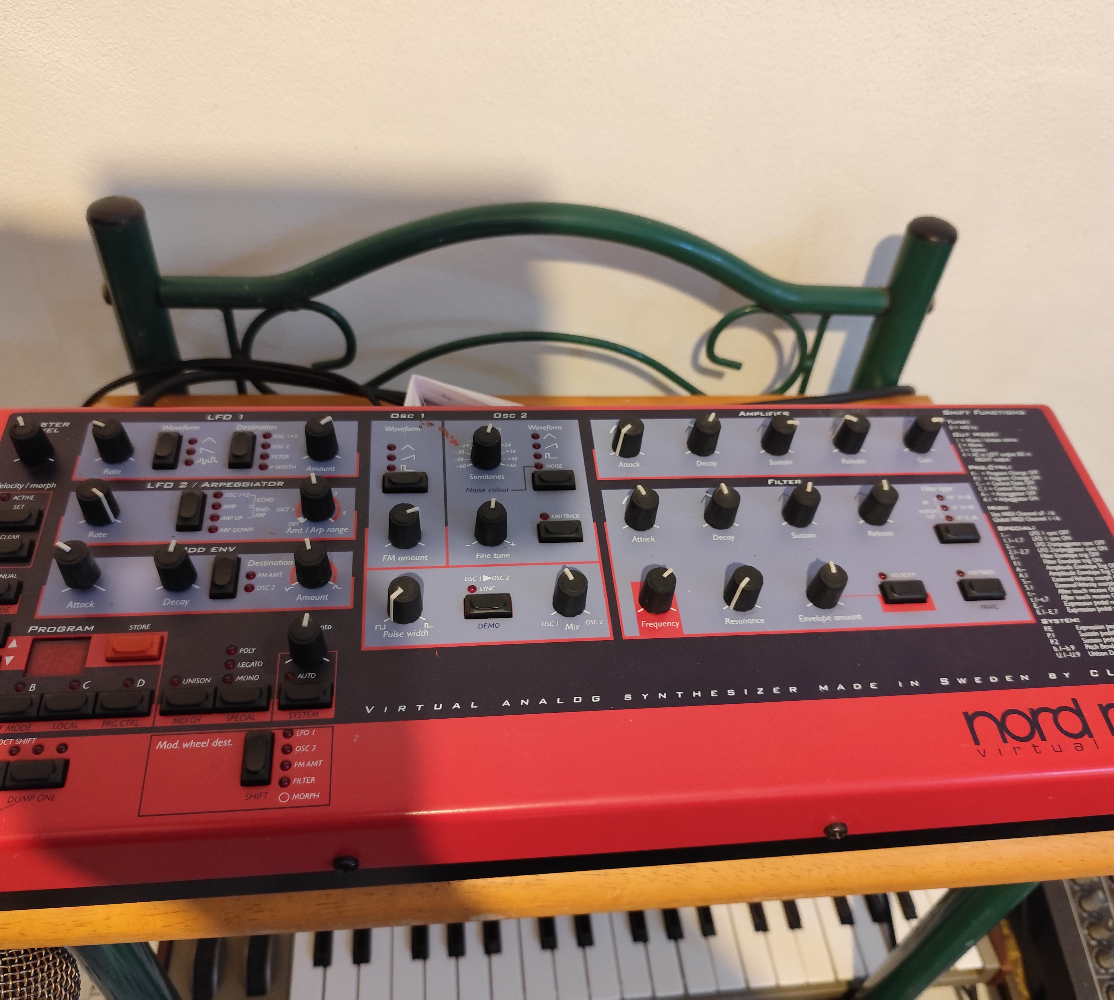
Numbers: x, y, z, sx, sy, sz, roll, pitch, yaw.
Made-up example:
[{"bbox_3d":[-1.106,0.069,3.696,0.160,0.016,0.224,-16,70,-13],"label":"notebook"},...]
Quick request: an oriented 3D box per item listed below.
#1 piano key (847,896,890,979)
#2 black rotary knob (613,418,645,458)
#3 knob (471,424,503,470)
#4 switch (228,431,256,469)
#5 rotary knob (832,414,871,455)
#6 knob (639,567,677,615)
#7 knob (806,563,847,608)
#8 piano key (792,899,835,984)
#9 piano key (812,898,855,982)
[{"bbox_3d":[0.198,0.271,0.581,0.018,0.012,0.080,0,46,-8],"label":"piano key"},{"bbox_3d":[0.028,-0.025,0.344,0.012,0.013,0.012,3,54,-5],"label":"black rotary knob"},{"bbox_3d":[-0.026,-0.020,0.333,0.012,0.013,0.012,3,54,-5],"label":"knob"},{"bbox_3d":[-0.116,-0.019,0.326,0.008,0.004,0.016,-1,55,-8],"label":"switch"},{"bbox_3d":[0.119,-0.026,0.357,0.012,0.013,0.012,3,54,-5],"label":"rotary knob"},{"bbox_3d":[0.036,0.032,0.313,0.012,0.014,0.012,4,54,-5],"label":"knob"},{"bbox_3d":[0.099,0.031,0.322,0.012,0.014,0.012,1,54,-6],"label":"knob"},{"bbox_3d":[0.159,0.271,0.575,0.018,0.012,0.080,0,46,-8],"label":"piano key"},{"bbox_3d":[0.179,0.270,0.581,0.019,0.012,0.083,0,46,-8],"label":"piano key"}]

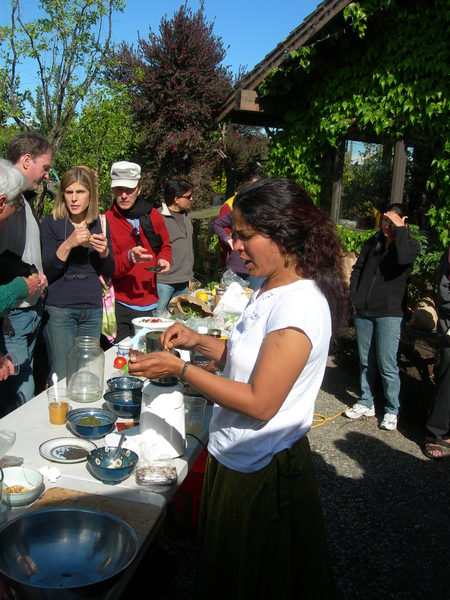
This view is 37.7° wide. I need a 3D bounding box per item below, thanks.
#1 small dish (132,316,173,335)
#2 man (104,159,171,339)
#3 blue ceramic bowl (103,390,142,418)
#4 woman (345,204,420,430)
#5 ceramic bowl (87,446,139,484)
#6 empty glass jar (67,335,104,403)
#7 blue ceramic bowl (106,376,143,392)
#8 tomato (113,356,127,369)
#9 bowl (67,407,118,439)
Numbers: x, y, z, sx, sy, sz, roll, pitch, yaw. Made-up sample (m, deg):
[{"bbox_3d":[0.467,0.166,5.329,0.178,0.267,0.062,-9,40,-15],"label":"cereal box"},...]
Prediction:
[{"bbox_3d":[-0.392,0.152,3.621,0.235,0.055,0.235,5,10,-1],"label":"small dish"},{"bbox_3d":[-0.559,0.027,4.104,0.480,1.760,0.400,3,10,-11],"label":"man"},{"bbox_3d":[-0.381,0.415,2.569,0.183,0.068,0.183,5,10,-1],"label":"blue ceramic bowl"},{"bbox_3d":[1.165,0.127,4.813,0.470,1.600,0.370,11,12,33],"label":"woman"},{"bbox_3d":[-0.341,0.514,2.005,0.155,0.073,0.155,5,10,-1],"label":"ceramic bowl"},{"bbox_3d":[-0.572,0.282,2.727,0.158,0.245,0.158,5,10,-1],"label":"empty glass jar"},{"bbox_3d":[-0.413,0.381,2.738,0.155,0.073,0.155,5,10,-1],"label":"blue ceramic bowl"},{"bbox_3d":[-0.507,0.300,3.203,0.062,0.057,0.062,5,10,0],"label":"tomato"},{"bbox_3d":[-0.471,0.448,2.332,0.181,0.070,0.181,5,10,-1],"label":"bowl"}]

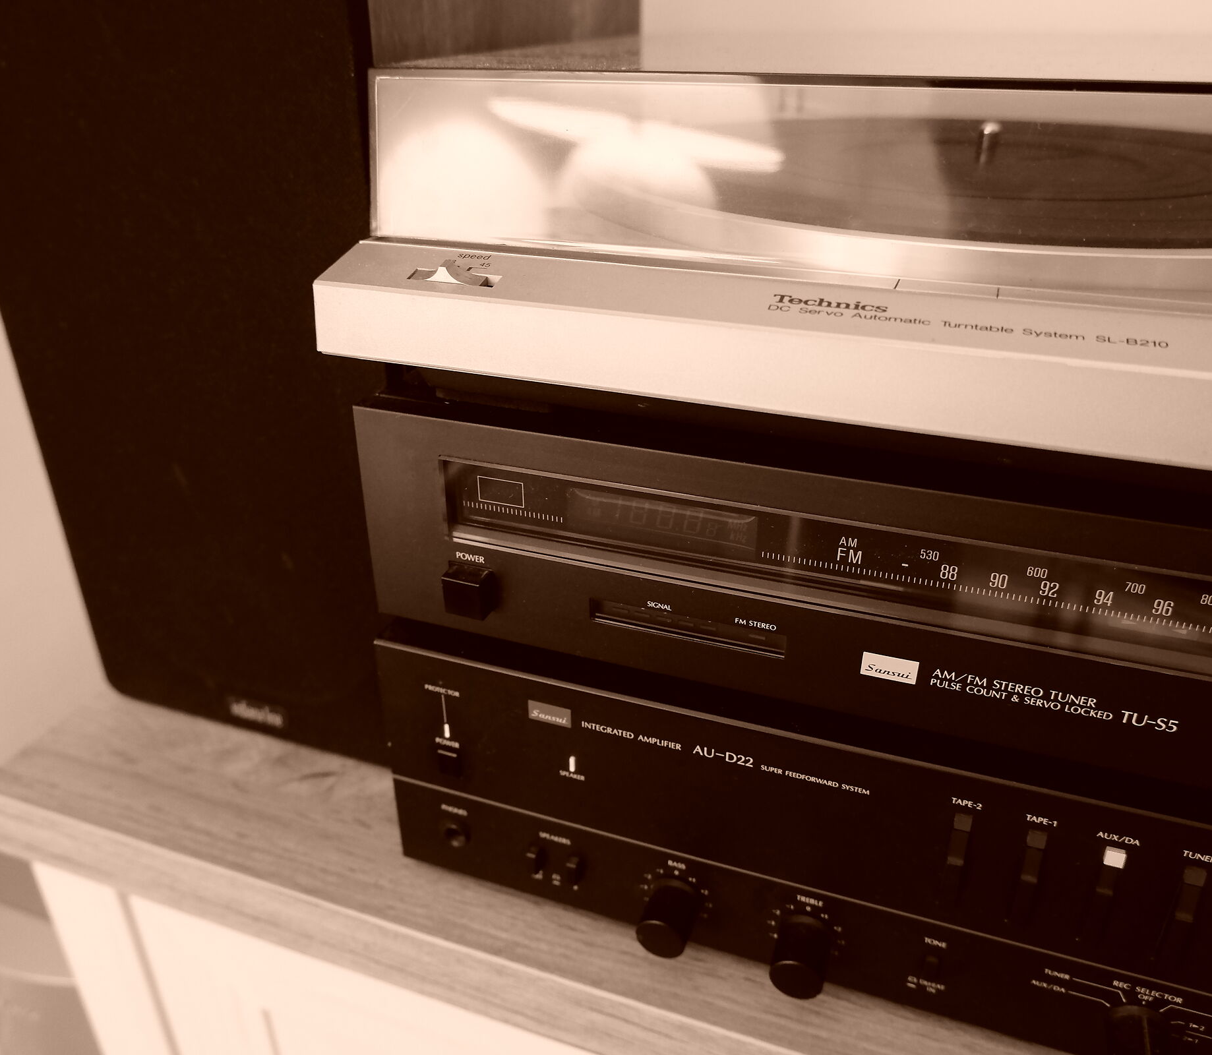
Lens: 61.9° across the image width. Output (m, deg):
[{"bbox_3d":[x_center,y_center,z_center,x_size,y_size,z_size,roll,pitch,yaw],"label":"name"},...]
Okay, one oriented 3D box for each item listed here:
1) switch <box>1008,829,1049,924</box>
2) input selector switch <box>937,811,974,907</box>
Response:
[{"bbox_3d":[0.122,0.102,0.293,0.005,0.032,0.006,10,30,17],"label":"switch"},{"bbox_3d":[0.103,0.099,0.299,0.005,0.032,0.006,10,30,17],"label":"input selector switch"}]

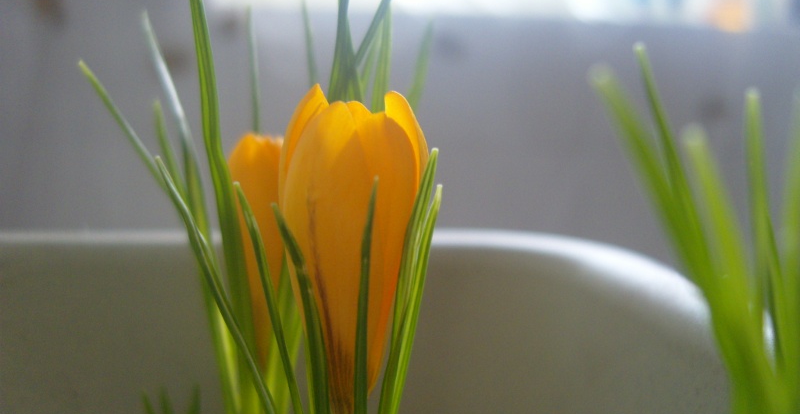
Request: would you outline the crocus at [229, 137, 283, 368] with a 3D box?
[{"bbox_3d":[-0.025,0.008,0.143,0.013,0.043,0.013,-1,3,0],"label":"crocus"}]

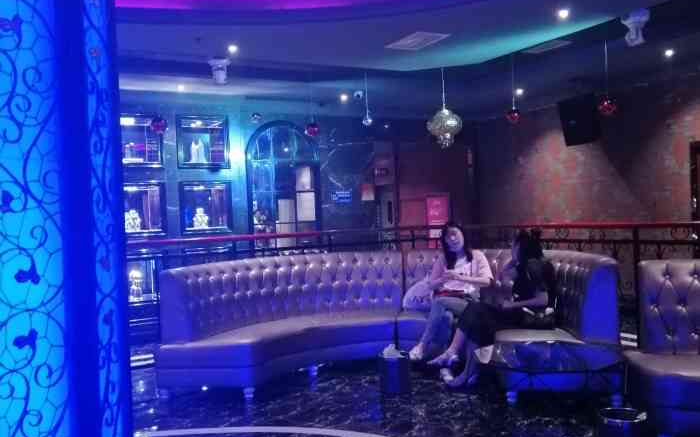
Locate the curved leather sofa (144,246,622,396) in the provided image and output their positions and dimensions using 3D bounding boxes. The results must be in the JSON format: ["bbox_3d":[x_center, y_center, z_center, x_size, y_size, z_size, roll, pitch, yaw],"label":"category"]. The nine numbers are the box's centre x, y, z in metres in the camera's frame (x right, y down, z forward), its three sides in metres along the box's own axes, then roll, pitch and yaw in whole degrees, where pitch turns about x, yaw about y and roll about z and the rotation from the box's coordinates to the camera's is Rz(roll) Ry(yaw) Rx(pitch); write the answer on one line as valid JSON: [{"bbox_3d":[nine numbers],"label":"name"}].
[{"bbox_3d":[0.351,0.836,6.066,3.450,1.000,1.750,-2,2,12],"label":"curved leather sofa"}]

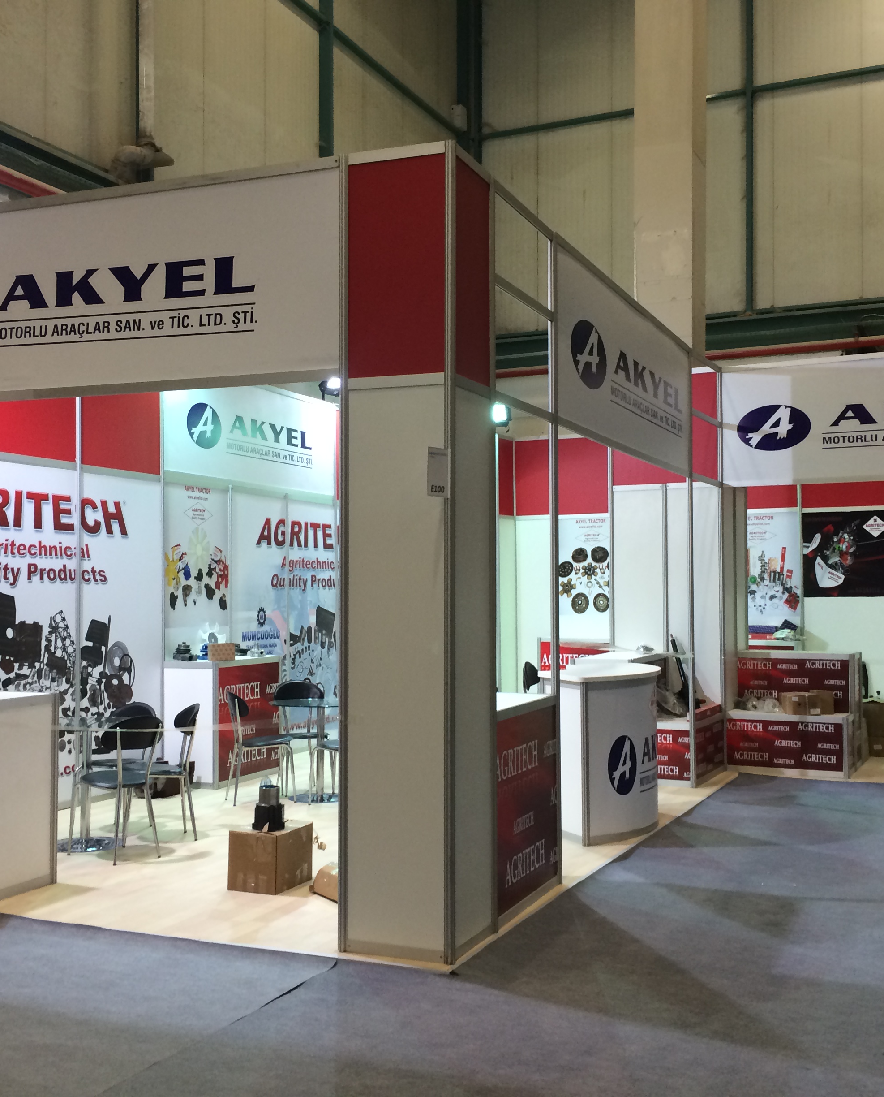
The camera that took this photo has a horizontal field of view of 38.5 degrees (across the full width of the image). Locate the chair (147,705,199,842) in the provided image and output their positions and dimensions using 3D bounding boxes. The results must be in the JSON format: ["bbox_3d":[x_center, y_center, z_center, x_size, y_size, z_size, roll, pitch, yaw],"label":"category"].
[{"bbox_3d":[-1.767,1.399,7.903,0.460,0.820,0.410,1,-2,-29],"label":"chair"}]

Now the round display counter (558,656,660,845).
[{"bbox_3d":[1.092,1.322,8.407,0.700,1.010,1.450,-1,-2,23],"label":"round display counter"}]

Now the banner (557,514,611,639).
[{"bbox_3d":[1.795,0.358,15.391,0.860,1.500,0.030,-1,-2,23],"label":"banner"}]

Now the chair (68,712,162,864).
[{"bbox_3d":[-1.901,1.384,7.420,0.460,0.820,0.410,-1,-2,42],"label":"chair"}]

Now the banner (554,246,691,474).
[{"bbox_3d":[1.294,-1.119,8.385,0.040,1.000,3.500,-1,-2,23],"label":"banner"}]

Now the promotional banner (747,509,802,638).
[{"bbox_3d":[3.703,0.328,14.588,0.840,1.480,0.030,-1,-2,23],"label":"promotional banner"}]

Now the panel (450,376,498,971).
[{"bbox_3d":[0.130,0.516,5.548,0.040,2.430,0.480,-1,-2,23],"label":"panel"}]

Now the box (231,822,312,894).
[{"bbox_3d":[-0.903,1.628,6.733,0.290,0.310,0.380,-1,-2,23],"label":"box"}]

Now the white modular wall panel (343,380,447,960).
[{"bbox_3d":[-0.196,0.510,5.466,0.490,2.460,0.050,-1,-2,23],"label":"white modular wall panel"}]

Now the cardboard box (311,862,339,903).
[{"bbox_3d":[-0.469,1.699,6.553,0.270,0.160,0.430,1,-2,-24],"label":"cardboard box"}]

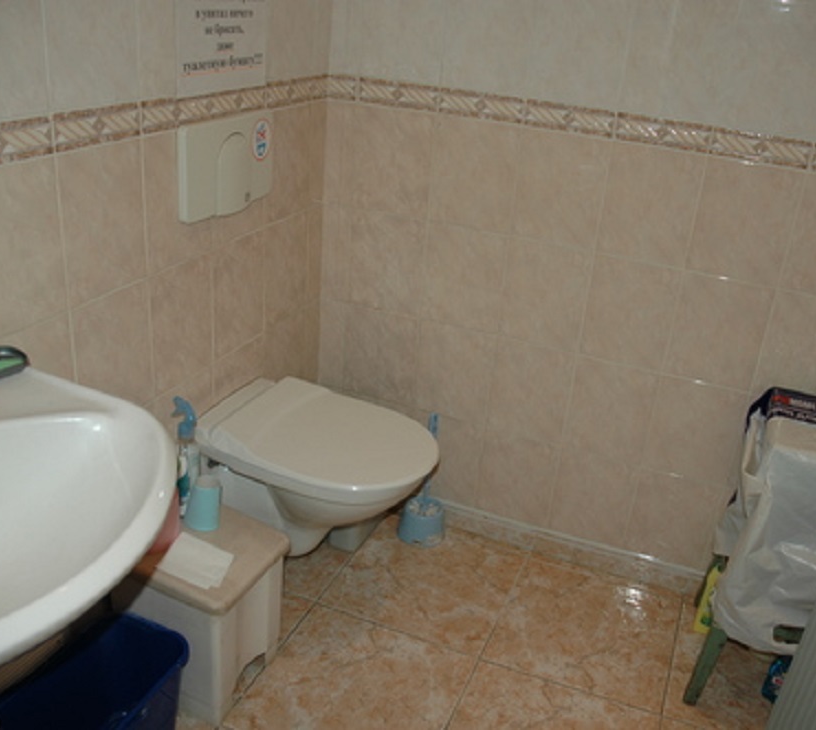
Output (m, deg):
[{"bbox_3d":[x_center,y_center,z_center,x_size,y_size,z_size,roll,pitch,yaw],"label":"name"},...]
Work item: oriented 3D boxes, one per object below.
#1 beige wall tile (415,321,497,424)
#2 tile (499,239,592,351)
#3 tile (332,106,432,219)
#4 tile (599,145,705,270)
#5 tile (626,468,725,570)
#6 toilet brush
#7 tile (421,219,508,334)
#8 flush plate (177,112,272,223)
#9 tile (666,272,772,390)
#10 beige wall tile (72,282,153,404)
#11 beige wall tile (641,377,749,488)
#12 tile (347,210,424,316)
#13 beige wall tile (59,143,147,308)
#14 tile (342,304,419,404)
[{"bbox_3d":[0.114,0.025,2.085,0.200,0.252,0.010,14,26,19],"label":"beige wall tile"},{"bbox_3d":[0.315,-0.159,1.916,0.200,0.252,0.010,14,26,19],"label":"tile"},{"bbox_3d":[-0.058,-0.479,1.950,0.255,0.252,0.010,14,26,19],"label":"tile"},{"bbox_3d":[0.517,-0.341,1.758,0.200,0.250,0.009,14,26,18],"label":"tile"},{"bbox_3d":[0.646,0.385,2.026,0.200,0.250,0.010,14,26,19],"label":"tile"},{"bbox_3d":[0.053,0.289,2.175,0.125,0.375,0.125,14,26,19],"label":"toilet brush"},{"bbox_3d":[0.135,-0.212,2.022,0.200,0.250,0.010,14,26,19],"label":"tile"},{"bbox_3d":[-0.356,-0.403,1.646,0.024,0.175,0.300,14,26,19],"label":"flush plate"},{"bbox_3d":[0.672,-0.070,1.786,0.200,0.252,0.010,14,26,19],"label":"tile"},{"bbox_3d":[-0.528,-0.013,1.475,0.010,0.250,0.200,14,26,19],"label":"beige wall tile"},{"bbox_3d":[0.673,0.153,1.935,0.200,0.250,0.010,14,26,19],"label":"beige wall tile"},{"bbox_3d":[-0.054,-0.254,2.047,0.200,0.250,0.009,14,26,18],"label":"tile"},{"bbox_3d":[-0.492,-0.235,1.341,0.010,0.252,0.200,14,26,19],"label":"beige wall tile"},{"bbox_3d":[-0.070,-0.020,2.150,0.200,0.252,0.010,14,26,19],"label":"tile"}]

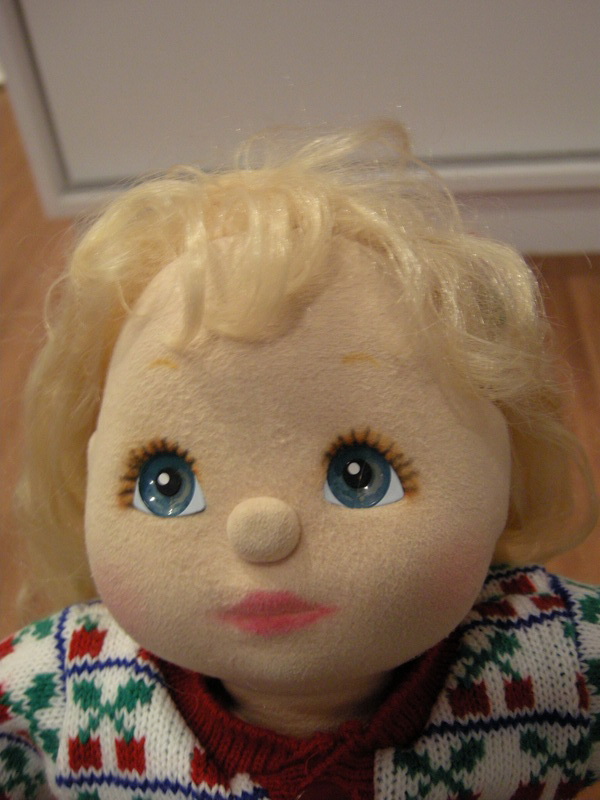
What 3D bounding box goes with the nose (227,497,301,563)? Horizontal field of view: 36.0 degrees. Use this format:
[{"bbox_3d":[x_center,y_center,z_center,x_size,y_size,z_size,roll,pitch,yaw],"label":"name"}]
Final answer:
[{"bbox_3d":[-0.009,0.032,0.225,0.018,0.016,0.011,-1,11,8],"label":"nose"}]

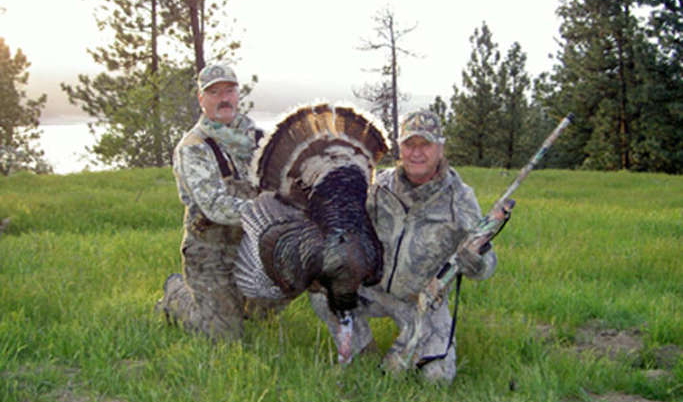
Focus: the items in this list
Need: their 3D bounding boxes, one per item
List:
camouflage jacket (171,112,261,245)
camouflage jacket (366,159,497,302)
[{"bbox_3d":[-0.502,-0.100,3.420,0.480,0.570,0.400,-5,8,-36],"label":"camouflage jacket"},{"bbox_3d":[0.352,0.117,3.150,0.540,0.570,0.400,2,7,15],"label":"camouflage jacket"}]

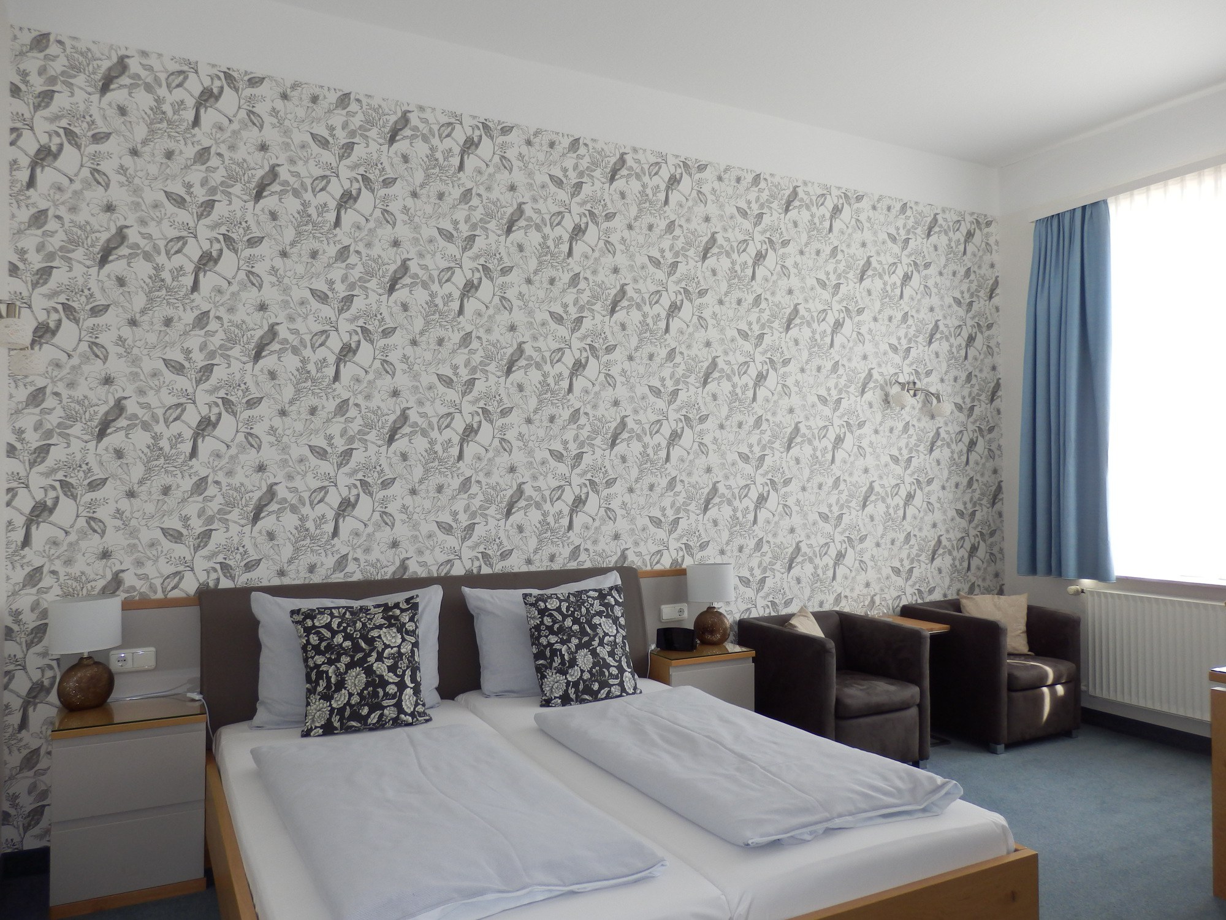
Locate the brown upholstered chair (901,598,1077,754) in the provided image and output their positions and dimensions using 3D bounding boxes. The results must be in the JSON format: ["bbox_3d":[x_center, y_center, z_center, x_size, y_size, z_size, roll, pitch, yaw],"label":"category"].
[{"bbox_3d":[2.058,1.149,4.861,0.670,0.682,0.635,1,-2,-28],"label":"brown upholstered chair"}]

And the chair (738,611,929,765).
[{"bbox_3d":[1.068,1.140,4.341,0.660,0.680,0.635,1,-2,-28],"label":"chair"}]

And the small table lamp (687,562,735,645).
[{"bbox_3d":[0.475,0.702,4.306,0.218,0.380,0.218,0,-1,0],"label":"small table lamp"}]

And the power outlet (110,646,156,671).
[{"bbox_3d":[-1.753,0.734,3.238,0.150,0.081,0.018,1,-2,-28],"label":"power outlet"}]

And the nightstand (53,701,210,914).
[{"bbox_3d":[-1.664,1.161,3.068,0.449,0.592,0.365,1,-2,-28],"label":"nightstand"}]

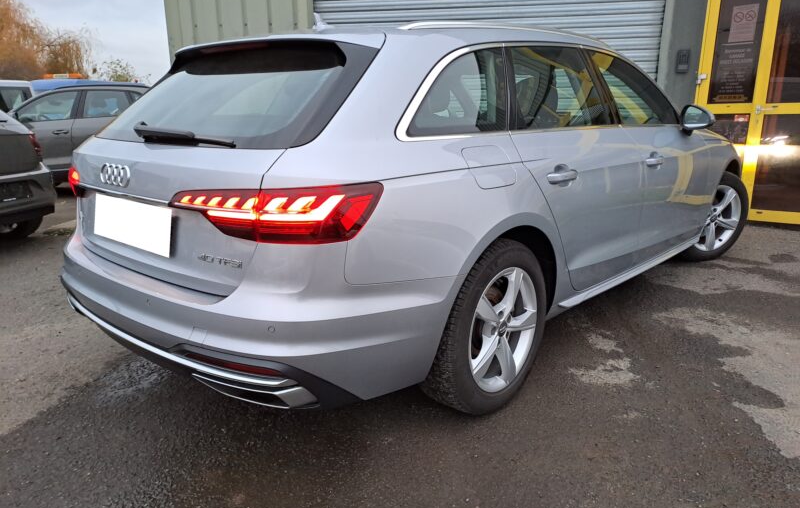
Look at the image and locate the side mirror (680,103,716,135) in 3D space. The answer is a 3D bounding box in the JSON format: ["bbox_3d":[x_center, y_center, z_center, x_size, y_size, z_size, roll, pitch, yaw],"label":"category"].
[{"bbox_3d":[1.700,-0.762,3.294,0.210,0.165,0.150,12,19,40],"label":"side mirror"}]

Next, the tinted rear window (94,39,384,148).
[{"bbox_3d":[-0.647,-0.540,2.023,1.240,0.100,0.500,12,59,40],"label":"tinted rear window"}]

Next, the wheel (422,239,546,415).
[{"bbox_3d":[0.322,0.255,2.137,0.225,0.650,0.650,12,19,40],"label":"wheel"}]

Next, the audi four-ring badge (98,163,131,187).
[{"bbox_3d":[-0.892,-0.248,1.804,0.205,0.073,0.020,12,11,40],"label":"audi four-ring badge"}]

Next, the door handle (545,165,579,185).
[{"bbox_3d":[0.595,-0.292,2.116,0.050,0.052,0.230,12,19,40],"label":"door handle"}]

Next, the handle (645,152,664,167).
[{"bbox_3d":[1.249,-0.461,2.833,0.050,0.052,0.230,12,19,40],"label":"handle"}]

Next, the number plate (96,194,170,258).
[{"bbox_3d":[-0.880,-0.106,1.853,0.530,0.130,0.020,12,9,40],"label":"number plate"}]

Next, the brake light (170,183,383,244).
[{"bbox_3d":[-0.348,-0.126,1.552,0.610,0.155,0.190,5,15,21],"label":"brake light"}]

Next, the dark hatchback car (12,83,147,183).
[{"bbox_3d":[-5.734,-2.035,9.560,1.820,1.490,4.350,12,19,40],"label":"dark hatchback car"}]

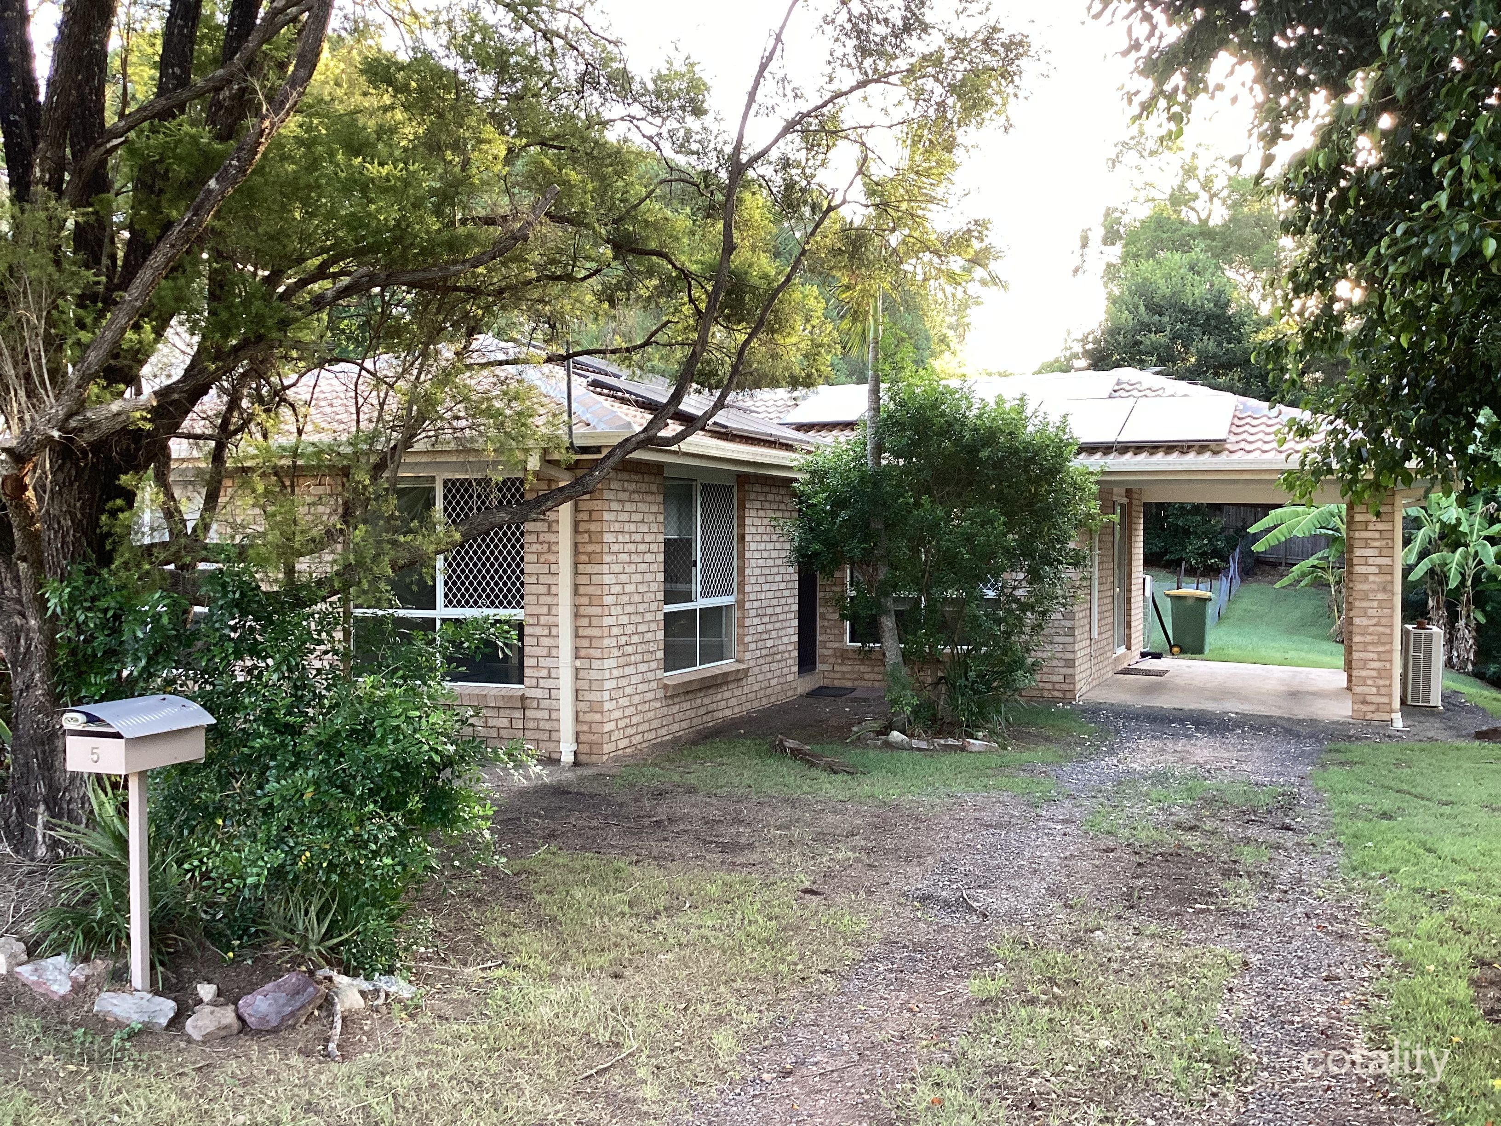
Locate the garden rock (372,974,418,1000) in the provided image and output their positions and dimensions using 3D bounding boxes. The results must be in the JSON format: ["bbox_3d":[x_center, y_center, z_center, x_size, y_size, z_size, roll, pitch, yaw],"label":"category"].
[{"bbox_3d":[-1.342,1.611,5.077,0.165,0.065,0.120,0,1,-15],"label":"garden rock"}]

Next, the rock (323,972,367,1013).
[{"bbox_3d":[-1.493,1.593,4.948,0.150,0.105,0.140,0,1,-17],"label":"rock"}]

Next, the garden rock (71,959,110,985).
[{"bbox_3d":[-2.571,1.602,5.229,0.145,0.075,0.120,0,1,-26],"label":"garden rock"}]

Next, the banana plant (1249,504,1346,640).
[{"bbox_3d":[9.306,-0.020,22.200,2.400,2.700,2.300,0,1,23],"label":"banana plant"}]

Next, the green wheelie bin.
[{"bbox_3d":[6.980,0.924,21.400,0.735,1.060,0.580,0,1,20],"label":"green wheelie bin"}]

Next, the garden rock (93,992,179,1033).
[{"bbox_3d":[-2.175,1.599,4.754,0.285,0.100,0.160,0,1,-25],"label":"garden rock"}]

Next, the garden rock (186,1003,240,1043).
[{"bbox_3d":[-1.864,1.598,4.661,0.190,0.105,0.140,0,1,-22],"label":"garden rock"}]

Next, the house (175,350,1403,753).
[{"bbox_3d":[0.571,-0.522,16.075,14.000,4.150,12.200,0,1,23],"label":"house"}]

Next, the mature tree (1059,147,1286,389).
[{"bbox_3d":[13.000,-6.600,42.000,7.200,12.600,7.000,0,1,18],"label":"mature tree"}]

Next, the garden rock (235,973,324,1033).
[{"bbox_3d":[-1.671,1.569,4.784,0.300,0.160,0.200,0,1,-19],"label":"garden rock"}]

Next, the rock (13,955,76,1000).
[{"bbox_3d":[-2.670,1.582,5.089,0.215,0.120,0.170,-1,1,-28],"label":"rock"}]

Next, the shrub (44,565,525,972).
[{"bbox_3d":[-2.167,0.817,6.250,2.100,1.600,1.850,0,1,-19],"label":"shrub"}]

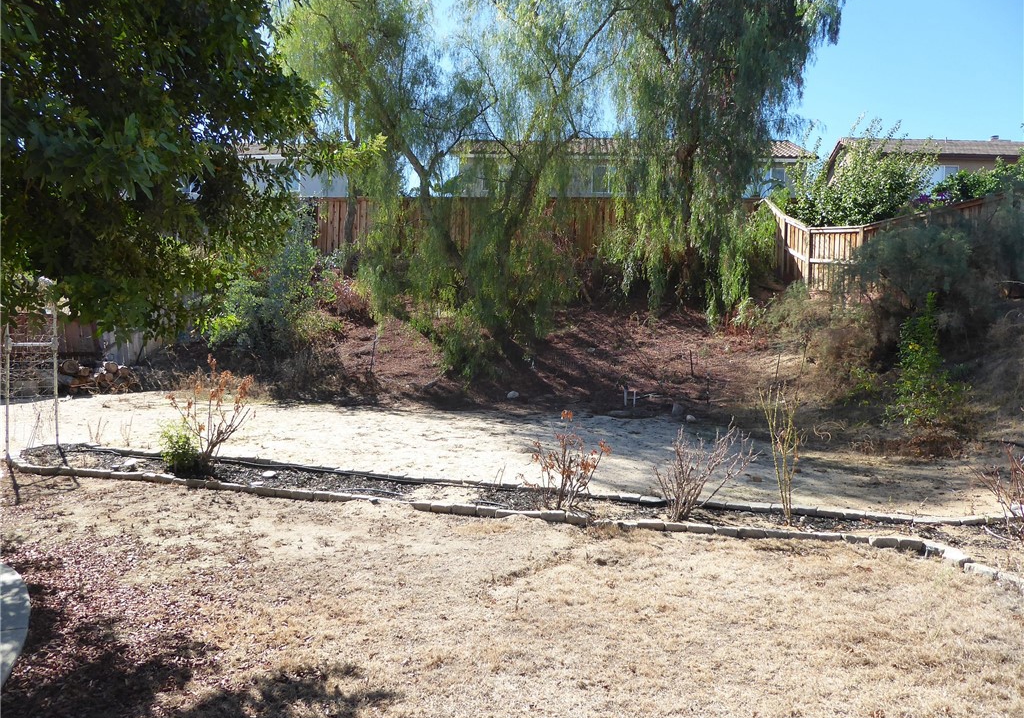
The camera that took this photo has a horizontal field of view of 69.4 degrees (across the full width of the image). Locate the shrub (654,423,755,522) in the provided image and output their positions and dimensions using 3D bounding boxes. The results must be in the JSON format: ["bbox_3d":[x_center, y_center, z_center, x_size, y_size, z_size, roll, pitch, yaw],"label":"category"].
[{"bbox_3d":[1.609,0.944,6.150,0.807,0.803,0.740,0,2,0],"label":"shrub"}]

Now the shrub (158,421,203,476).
[{"bbox_3d":[-3.670,0.992,8.200,0.470,0.590,0.460,0,2,0],"label":"shrub"}]

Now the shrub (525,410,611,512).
[{"bbox_3d":[0.492,0.895,6.550,0.724,0.881,0.700,0,2,0],"label":"shrub"}]

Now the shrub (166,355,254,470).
[{"bbox_3d":[-3.466,0.609,8.500,0.985,1.279,0.880,0,2,0],"label":"shrub"}]

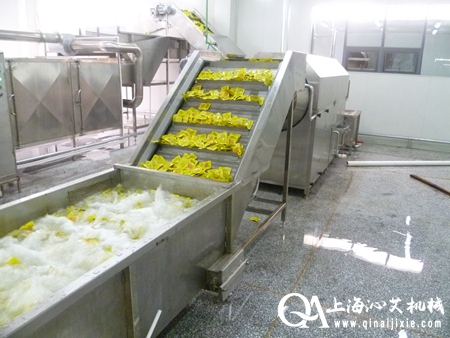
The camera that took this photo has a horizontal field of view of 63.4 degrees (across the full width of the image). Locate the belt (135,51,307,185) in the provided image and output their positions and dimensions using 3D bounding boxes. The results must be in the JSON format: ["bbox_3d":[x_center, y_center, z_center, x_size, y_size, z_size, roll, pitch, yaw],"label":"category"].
[{"bbox_3d":[0.047,-0.658,3.654,1.068,1.069,1.953,7,14,23],"label":"belt"}]

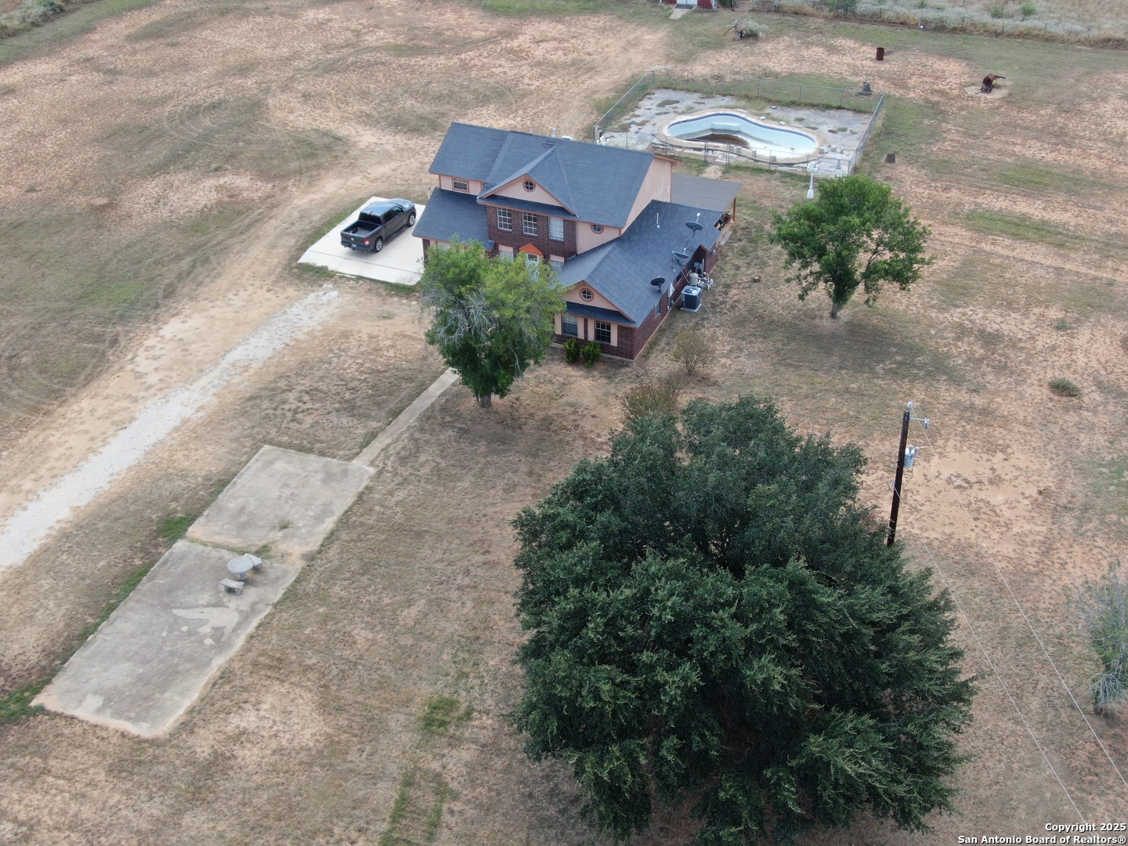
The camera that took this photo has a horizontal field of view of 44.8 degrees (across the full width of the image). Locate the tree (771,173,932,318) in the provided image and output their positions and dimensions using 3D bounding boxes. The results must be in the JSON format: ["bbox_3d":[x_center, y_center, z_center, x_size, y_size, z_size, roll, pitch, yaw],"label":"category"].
[{"bbox_3d":[15.480,-9.200,74.250,8.300,7.900,8.300,14,38,23],"label":"tree"}]

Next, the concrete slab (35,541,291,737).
[{"bbox_3d":[-16.459,8.761,57.355,6.150,0.160,10.600,10,36,18],"label":"concrete slab"}]

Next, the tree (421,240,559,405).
[{"bbox_3d":[-3.500,-4.550,67.970,7.000,8.800,7.000,-2,35,1],"label":"tree"}]

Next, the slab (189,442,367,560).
[{"bbox_3d":[-13.230,3.678,64.520,6.100,0.160,7.300,10,36,18],"label":"slab"}]

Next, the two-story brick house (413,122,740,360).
[{"bbox_3d":[0.406,-12.742,80.522,16.800,7.800,18.200,14,38,23],"label":"two-story brick house"}]

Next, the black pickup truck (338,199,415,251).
[{"bbox_3d":[-11.589,-12.644,86.367,2.100,1.960,5.900,14,38,23],"label":"black pickup truck"}]

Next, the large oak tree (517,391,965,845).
[{"bbox_3d":[6.211,6.128,48.645,16.100,12.200,16.100,14,38,23],"label":"large oak tree"}]

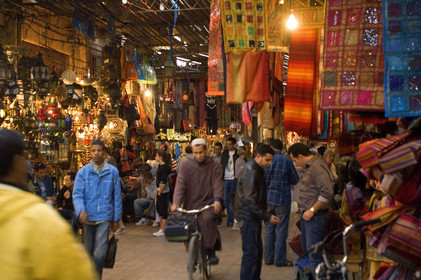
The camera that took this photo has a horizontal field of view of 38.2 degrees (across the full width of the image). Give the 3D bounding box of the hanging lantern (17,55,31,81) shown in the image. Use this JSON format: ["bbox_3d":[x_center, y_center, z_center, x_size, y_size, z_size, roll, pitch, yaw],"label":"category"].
[{"bbox_3d":[-2.770,-1.074,9.000,0.210,0.390,0.210,0,0,-22],"label":"hanging lantern"}]

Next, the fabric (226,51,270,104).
[{"bbox_3d":[0.438,-0.741,7.200,0.540,0.640,0.100,0,0,11],"label":"fabric"}]

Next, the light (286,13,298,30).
[{"bbox_3d":[0.675,-0.975,5.000,0.090,0.140,0.090,0,0,0],"label":"light"}]

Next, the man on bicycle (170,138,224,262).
[{"bbox_3d":[-0.149,0.703,6.950,0.630,1.460,0.800,0,0,7],"label":"man on bicycle"}]

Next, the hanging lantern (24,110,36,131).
[{"bbox_3d":[-2.785,-0.302,9.400,0.190,0.310,0.190,0,0,-22],"label":"hanging lantern"}]

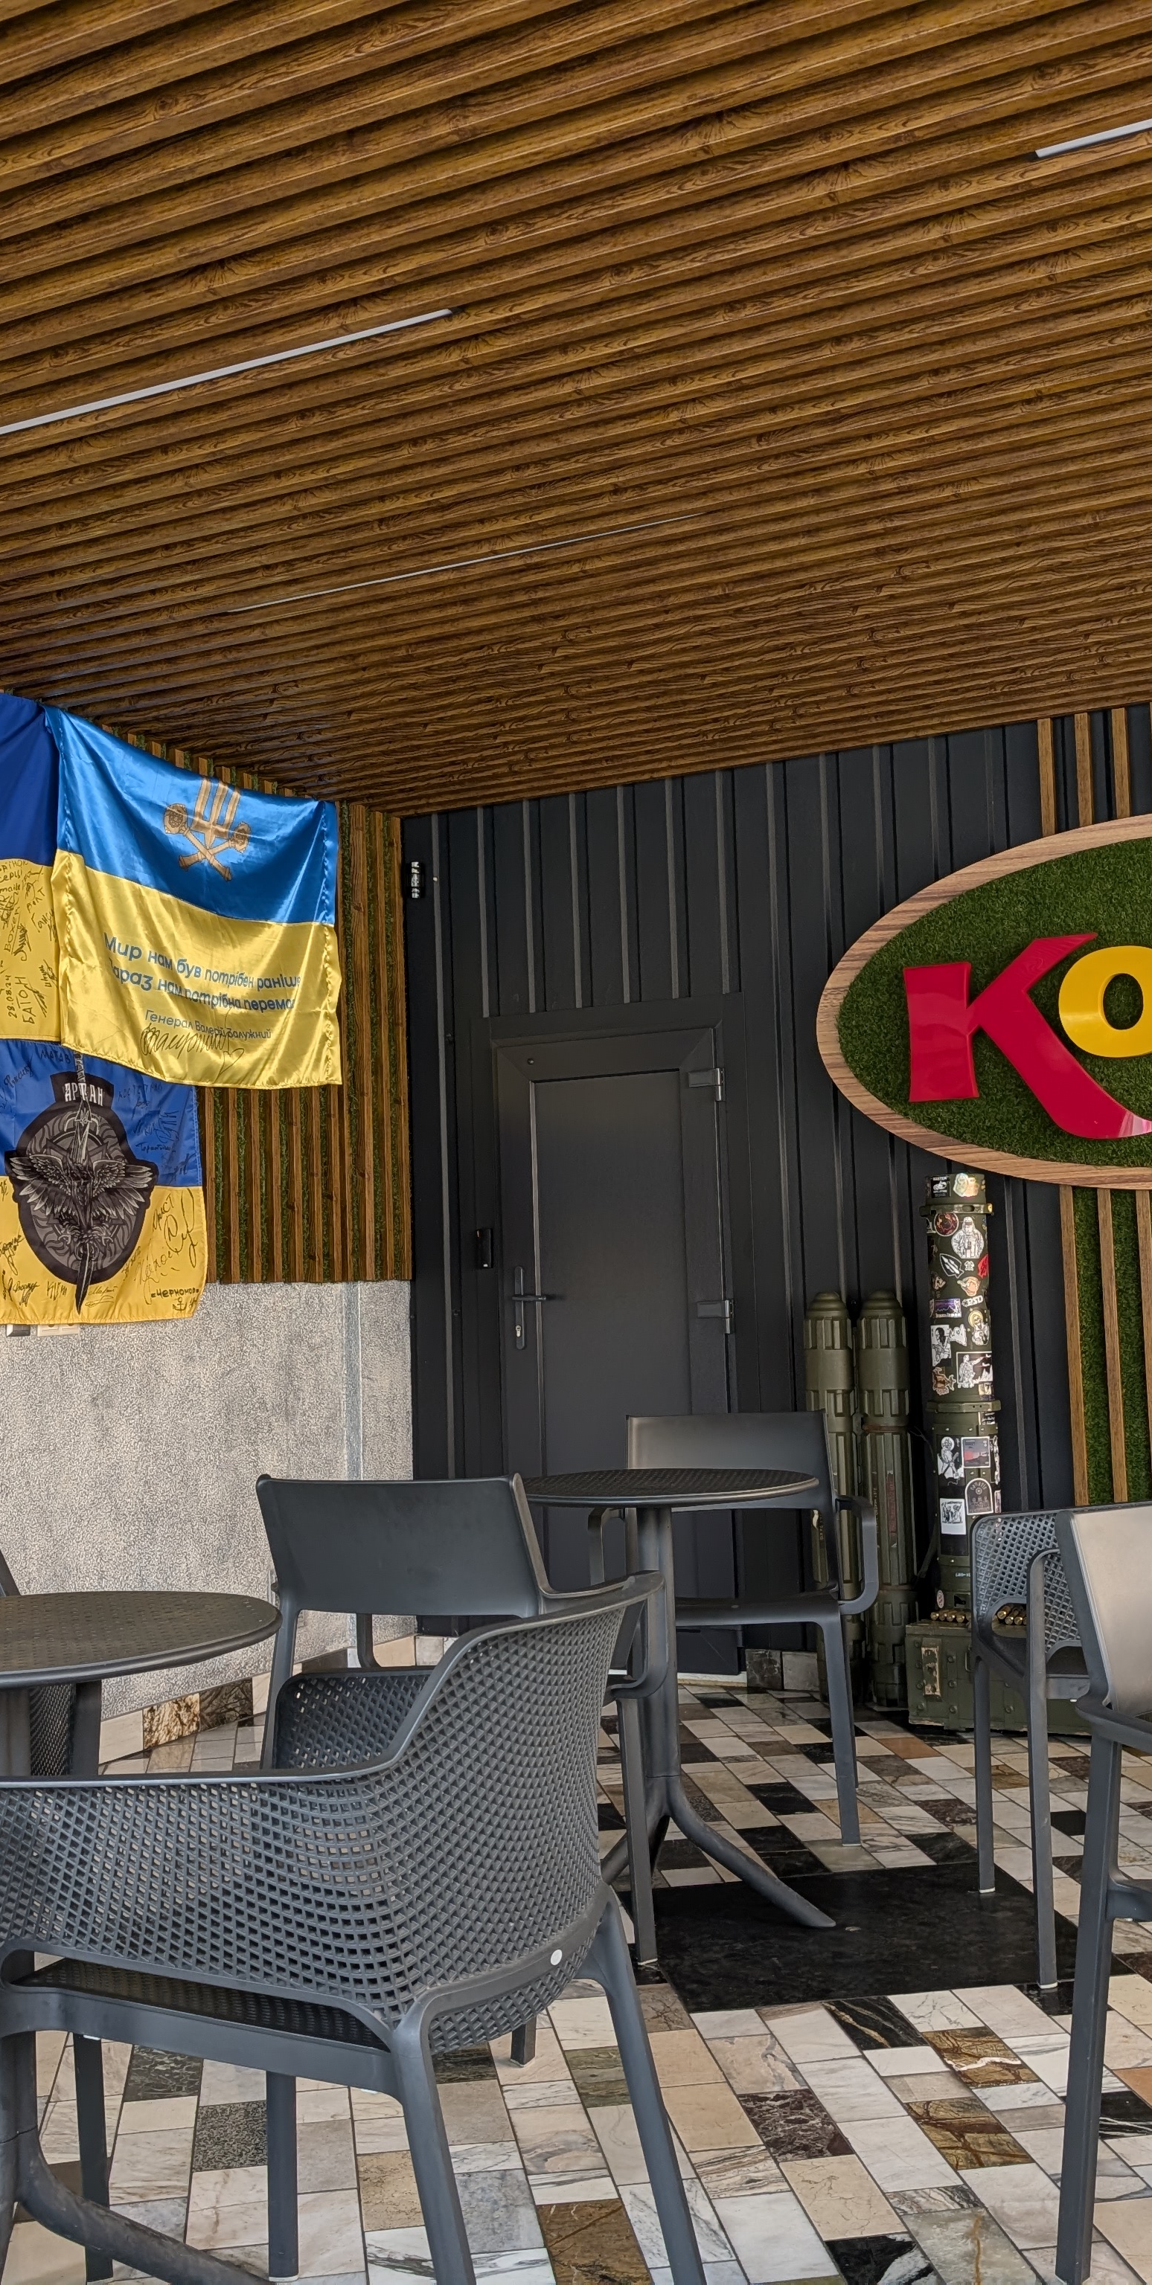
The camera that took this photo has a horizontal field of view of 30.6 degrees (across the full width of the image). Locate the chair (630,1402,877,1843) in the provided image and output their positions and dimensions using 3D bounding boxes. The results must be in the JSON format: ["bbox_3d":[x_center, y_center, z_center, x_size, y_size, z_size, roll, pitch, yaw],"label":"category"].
[{"bbox_3d":[0.331,1.005,4.475,0.580,0.820,0.530,-2,-5,7],"label":"chair"}]

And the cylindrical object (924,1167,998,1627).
[{"bbox_3d":[1.014,0.653,5.463,0.181,1.156,0.181,-2,-5,0],"label":"cylindrical object"}]

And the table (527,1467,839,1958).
[{"bbox_3d":[0.166,0.999,3.866,0.623,0.749,0.623,-2,-5,0],"label":"table"}]

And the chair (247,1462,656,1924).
[{"bbox_3d":[-0.206,0.930,3.346,0.580,0.820,0.530,-4,-5,23],"label":"chair"}]

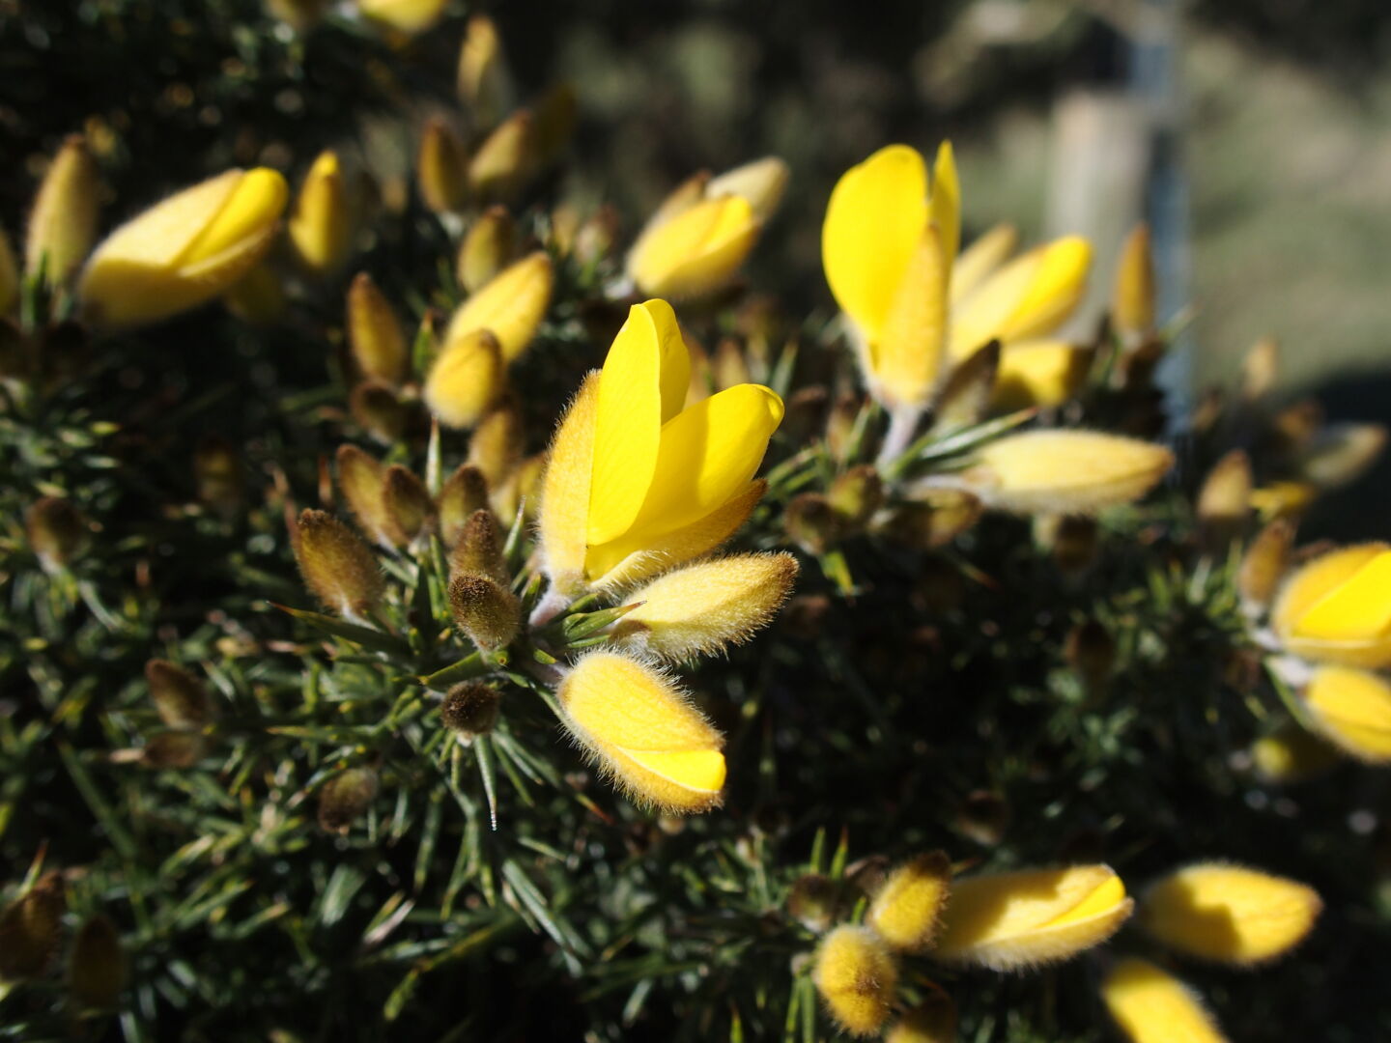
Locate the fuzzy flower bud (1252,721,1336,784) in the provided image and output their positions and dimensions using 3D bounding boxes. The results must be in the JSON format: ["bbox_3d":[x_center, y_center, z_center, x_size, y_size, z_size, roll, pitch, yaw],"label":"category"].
[{"bbox_3d":[0.053,0.021,0.150,0.007,0.005,0.005,-3,0,16],"label":"fuzzy flower bud"}]

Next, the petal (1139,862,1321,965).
[{"bbox_3d":[0.039,0.028,0.122,0.013,0.007,0.007,5,0,12],"label":"petal"}]

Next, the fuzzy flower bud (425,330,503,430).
[{"bbox_3d":[-0.022,-0.013,0.157,0.006,0.010,0.006,25,26,-9],"label":"fuzzy flower bud"}]

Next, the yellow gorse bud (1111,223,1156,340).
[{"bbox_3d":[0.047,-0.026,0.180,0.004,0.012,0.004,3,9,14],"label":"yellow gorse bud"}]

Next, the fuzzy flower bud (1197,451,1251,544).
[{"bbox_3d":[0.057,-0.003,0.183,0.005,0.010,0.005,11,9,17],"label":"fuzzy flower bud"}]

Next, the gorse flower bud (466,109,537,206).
[{"bbox_3d":[-0.018,-0.035,0.160,0.005,0.009,0.005,32,12,0],"label":"gorse flower bud"}]

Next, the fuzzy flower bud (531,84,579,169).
[{"bbox_3d":[-0.015,-0.042,0.178,0.004,0.009,0.004,18,0,0],"label":"fuzzy flower bud"}]

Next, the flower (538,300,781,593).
[{"bbox_3d":[-0.002,-0.005,0.120,0.010,0.020,0.012,15,20,-41],"label":"flower"}]

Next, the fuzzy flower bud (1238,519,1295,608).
[{"bbox_3d":[0.045,0.003,0.134,0.004,0.008,0.004,24,12,0],"label":"fuzzy flower bud"}]

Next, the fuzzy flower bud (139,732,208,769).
[{"bbox_3d":[-0.042,0.018,0.135,0.006,0.003,0.003,-9,0,-17],"label":"fuzzy flower bud"}]

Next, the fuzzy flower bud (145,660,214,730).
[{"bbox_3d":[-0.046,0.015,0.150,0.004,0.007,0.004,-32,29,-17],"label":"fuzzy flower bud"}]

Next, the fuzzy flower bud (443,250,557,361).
[{"bbox_3d":[-0.018,-0.019,0.150,0.006,0.013,0.006,43,9,0],"label":"fuzzy flower bud"}]

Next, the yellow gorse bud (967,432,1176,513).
[{"bbox_3d":[0.029,-0.004,0.128,0.015,0.006,0.006,-2,0,6],"label":"yellow gorse bud"}]

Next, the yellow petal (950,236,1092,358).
[{"bbox_3d":[0.027,-0.019,0.140,0.015,0.006,0.005,-39,0,0],"label":"yellow petal"}]

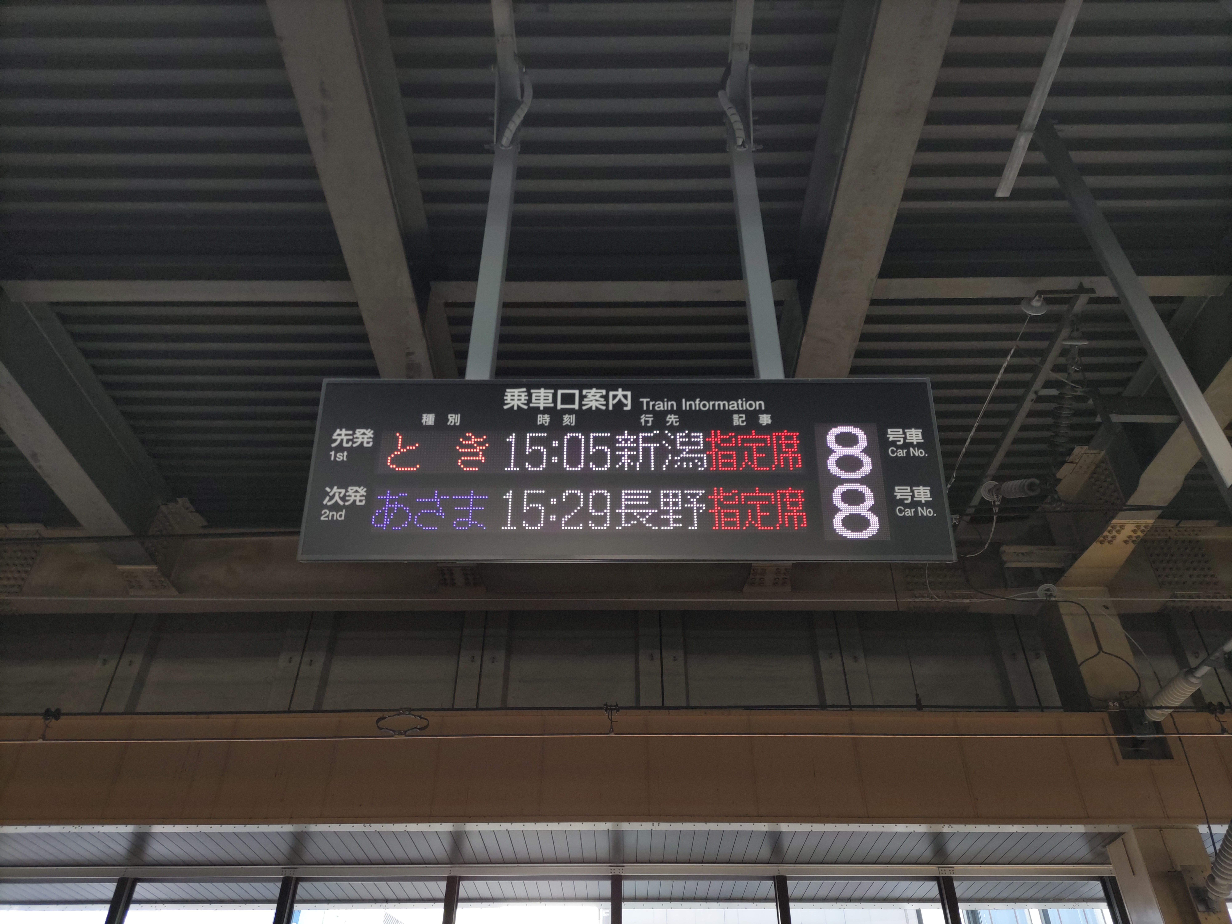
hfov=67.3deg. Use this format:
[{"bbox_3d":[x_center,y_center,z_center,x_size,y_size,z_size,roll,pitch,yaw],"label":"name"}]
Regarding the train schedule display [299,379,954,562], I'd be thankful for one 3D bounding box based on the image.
[{"bbox_3d":[0.022,0.039,1.990,1.310,0.410,0.160,0,-23,0],"label":"train schedule display"}]

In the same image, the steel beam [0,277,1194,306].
[{"bbox_3d":[-0.020,-1.370,6.890,9.000,0.290,0.200,0,-37,0],"label":"steel beam"}]

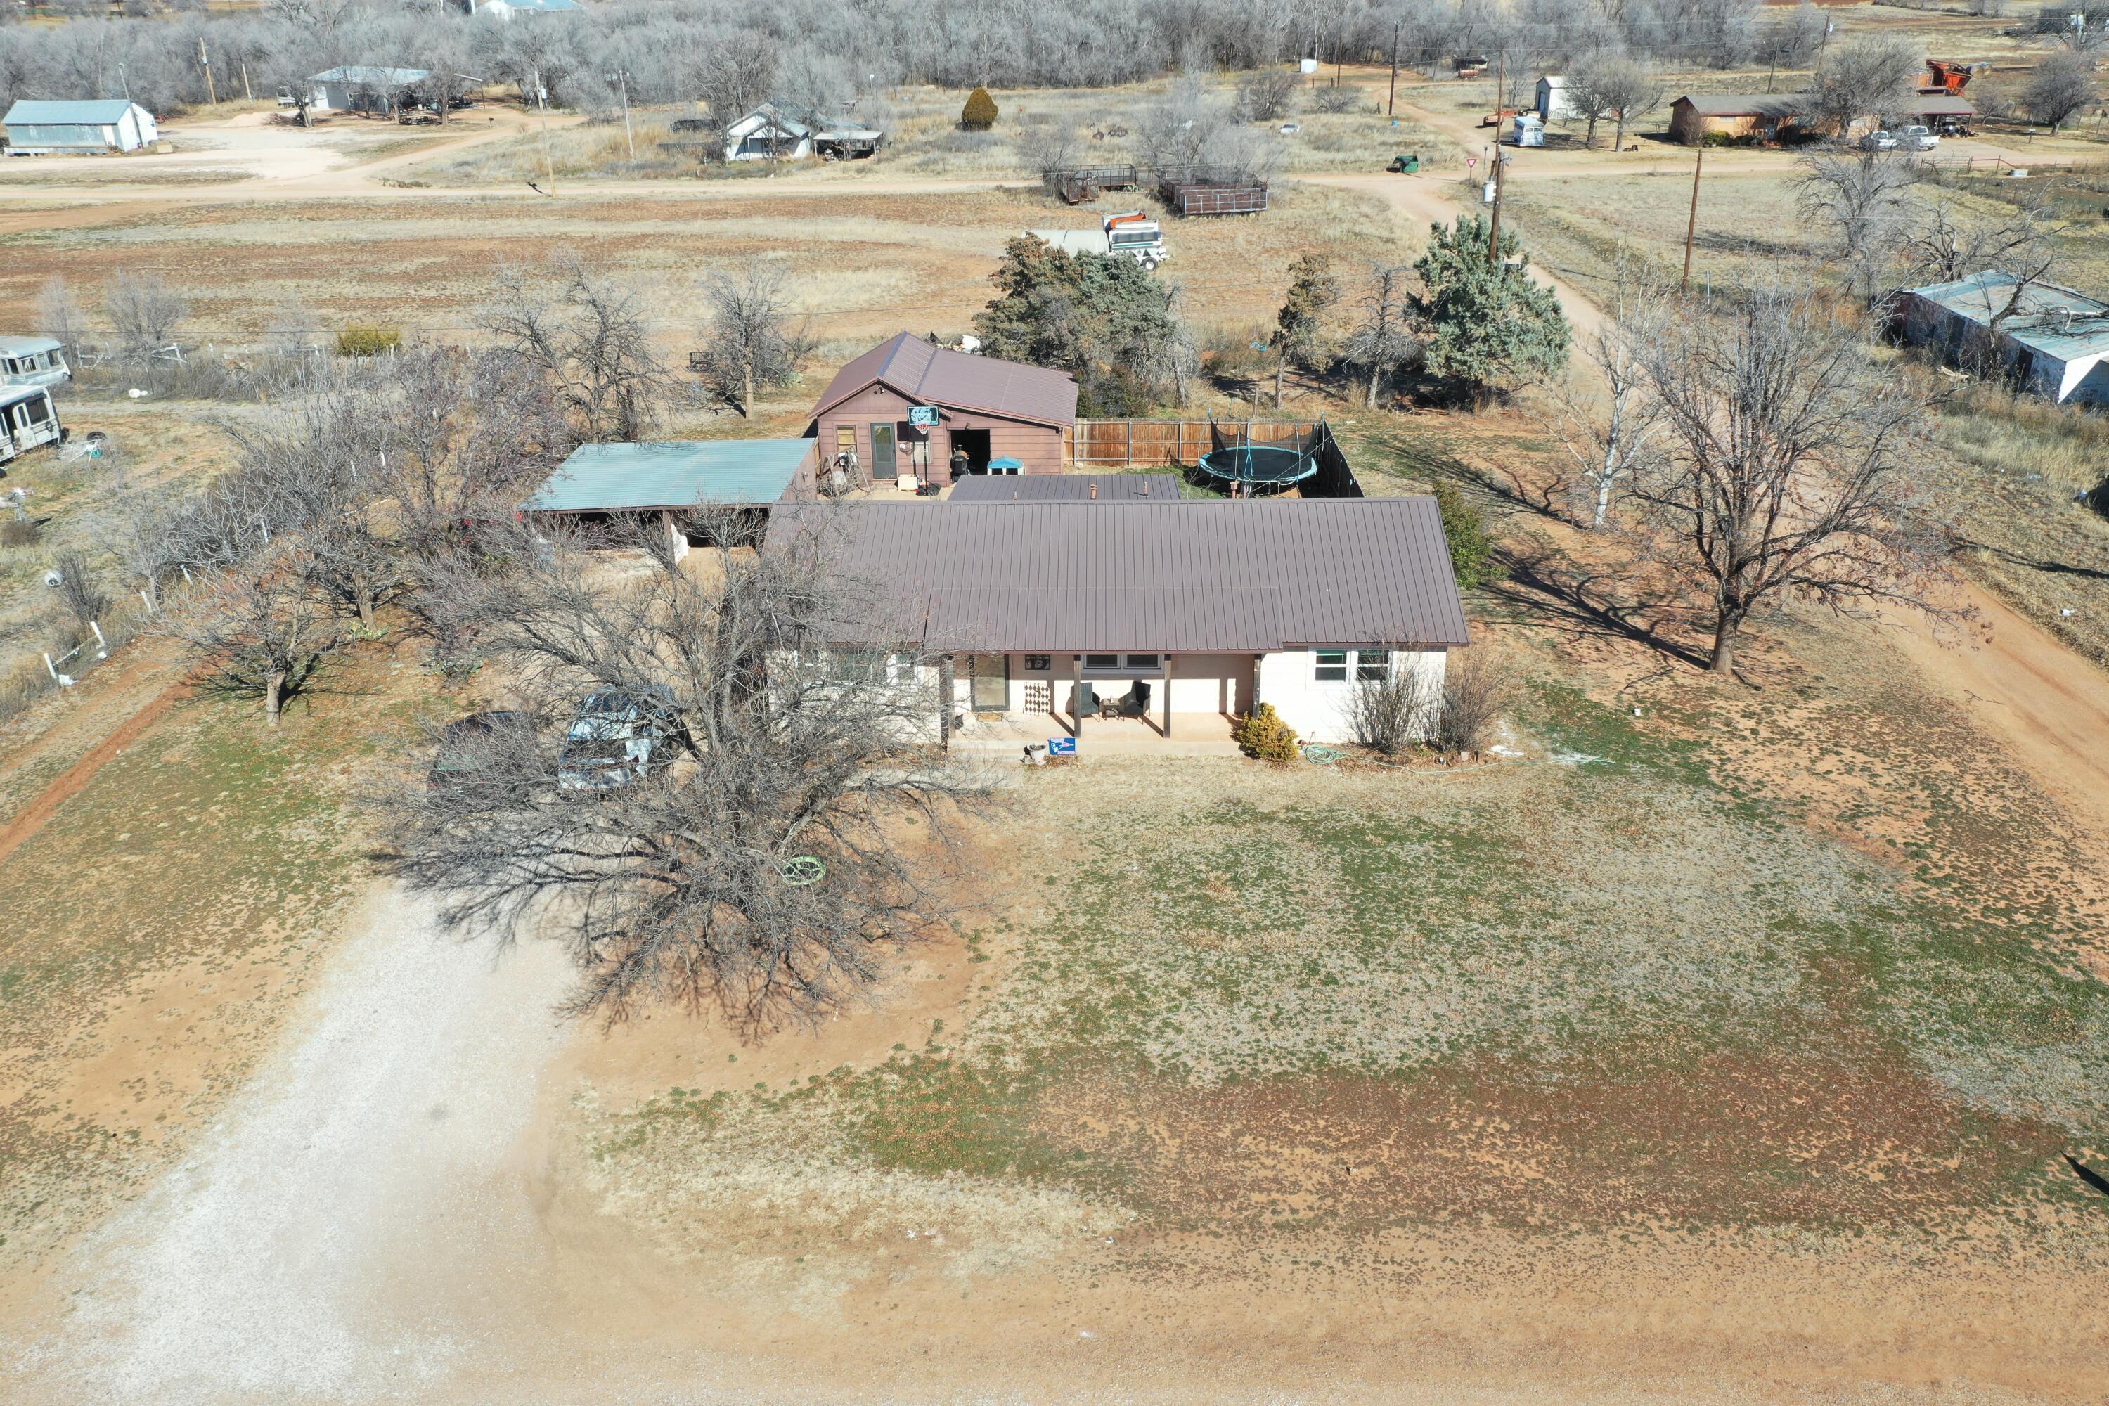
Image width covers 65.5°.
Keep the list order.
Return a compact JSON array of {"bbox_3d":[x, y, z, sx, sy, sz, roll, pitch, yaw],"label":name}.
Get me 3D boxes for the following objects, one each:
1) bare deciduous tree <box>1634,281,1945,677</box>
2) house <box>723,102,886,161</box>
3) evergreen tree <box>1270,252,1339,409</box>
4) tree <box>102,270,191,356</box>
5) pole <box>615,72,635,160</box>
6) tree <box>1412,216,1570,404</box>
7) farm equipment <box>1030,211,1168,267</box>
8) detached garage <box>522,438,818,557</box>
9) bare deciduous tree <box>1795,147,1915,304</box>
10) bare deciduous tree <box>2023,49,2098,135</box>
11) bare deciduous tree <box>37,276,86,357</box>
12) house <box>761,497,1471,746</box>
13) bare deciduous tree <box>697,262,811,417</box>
[{"bbox_3d":[17.903,-5.133,40.385,7.400,9.800,7.200,-1,25,0],"label":"bare deciduous tree"},{"bbox_3d":[-23.911,-54.595,155.813,14.600,5.000,10.500,0,25,3],"label":"house"},{"bbox_3d":[9.976,-15.003,66.290,2.750,6.236,2.700,3,25,8],"label":"evergreen tree"},{"bbox_3d":[-45.010,-19.570,81.360,3.400,4.000,3.300,-15,29,-25],"label":"tree"},{"bbox_3d":[-36.940,-50.930,142.070,0.450,7.300,0.450,-7,26,-12],"label":"pole"},{"bbox_3d":[18.164,-16.607,68.363,6.400,7.201,6.200,5,25,14],"label":"tree"},{"bbox_3d":[2.570,-27.530,96.940,8.200,2.900,2.600,-1,26,0],"label":"farm equipment"},{"bbox_3d":[-12.179,-6.473,53.396,7.800,2.250,6.900,-1,25,1],"label":"detached garage"},{"bbox_3d":[40.250,-23.950,82.420,4.900,7.600,4.800,11,28,23],"label":"bare deciduous tree"},{"bbox_3d":[94.314,-56.830,152.624,6.800,7.280,6.600,-1,25,0],"label":"bare deciduous tree"},{"bbox_3d":[-48.003,-18.352,78.473,2.500,4.077,2.500,-1,25,0],"label":"bare deciduous tree"},{"bbox_3d":[1.342,-3.078,42.897,16.798,4.669,10.657,0,25,2],"label":"house"},{"bbox_3d":[-12.550,-14.612,66.521,4.600,6.216,4.500,-1,25,0],"label":"bare deciduous tree"}]

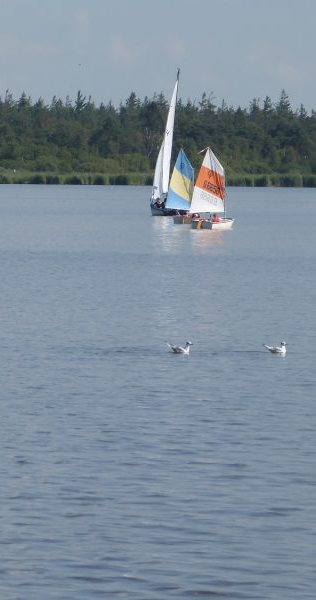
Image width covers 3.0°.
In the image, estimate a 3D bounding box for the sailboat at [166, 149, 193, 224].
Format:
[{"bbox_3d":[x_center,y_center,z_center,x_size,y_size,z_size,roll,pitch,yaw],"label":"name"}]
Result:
[{"bbox_3d":[1.413,-5.013,270.500,1.250,3.340,2.450,1,1,17],"label":"sailboat"}]

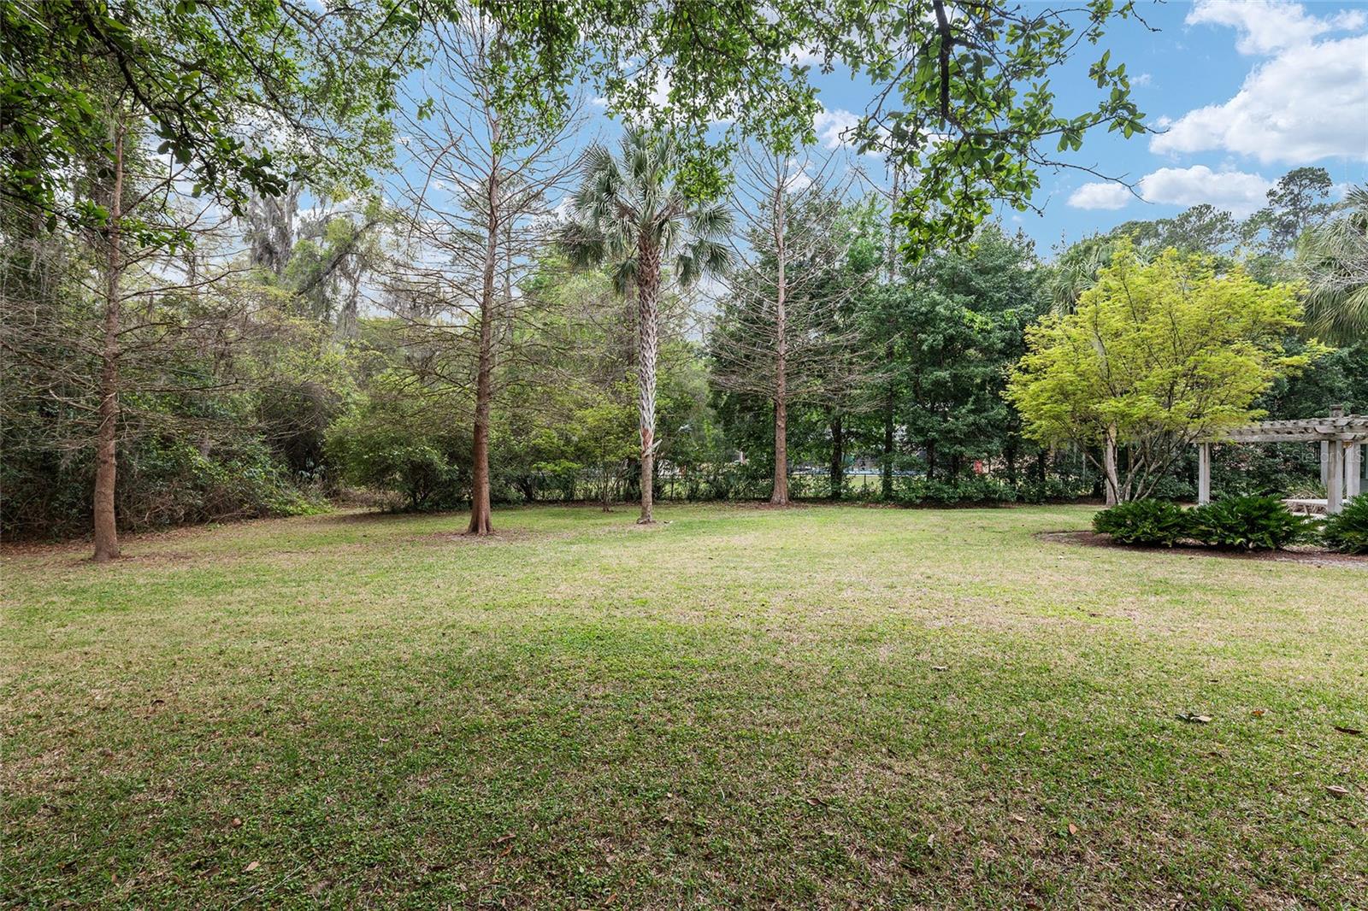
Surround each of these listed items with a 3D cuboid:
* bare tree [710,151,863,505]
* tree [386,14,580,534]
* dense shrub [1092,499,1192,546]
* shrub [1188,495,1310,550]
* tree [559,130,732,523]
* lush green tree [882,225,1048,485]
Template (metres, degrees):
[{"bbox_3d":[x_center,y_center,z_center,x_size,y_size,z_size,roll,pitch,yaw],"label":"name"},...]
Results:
[{"bbox_3d":[3.500,-4.400,22.000,5.300,12.200,5.200,0,0,0],"label":"bare tree"},{"bbox_3d":[-4.550,-4.250,14.700,4.400,12.000,4.300,0,0,0],"label":"tree"},{"bbox_3d":[8.900,1.250,12.500,1.700,0.880,1.550,0,0,40],"label":"dense shrub"},{"bbox_3d":[10.550,1.200,12.100,1.900,0.970,1.650,0,0,40],"label":"shrub"},{"bbox_3d":[-1.000,-3.350,16.600,4.350,10.100,4.200,0,0,0],"label":"tree"},{"bbox_3d":[10.400,-3.650,24.600,6.200,10.400,5.600,0,0,0],"label":"lush green tree"}]

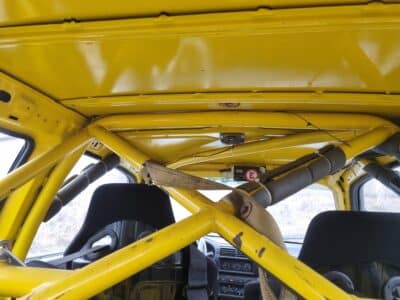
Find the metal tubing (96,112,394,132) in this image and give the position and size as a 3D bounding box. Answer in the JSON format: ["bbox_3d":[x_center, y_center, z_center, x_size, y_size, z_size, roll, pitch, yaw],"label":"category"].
[{"bbox_3d":[0.117,-0.085,0.900,0.885,0.056,0.048,0,-7,5],"label":"metal tubing"}]

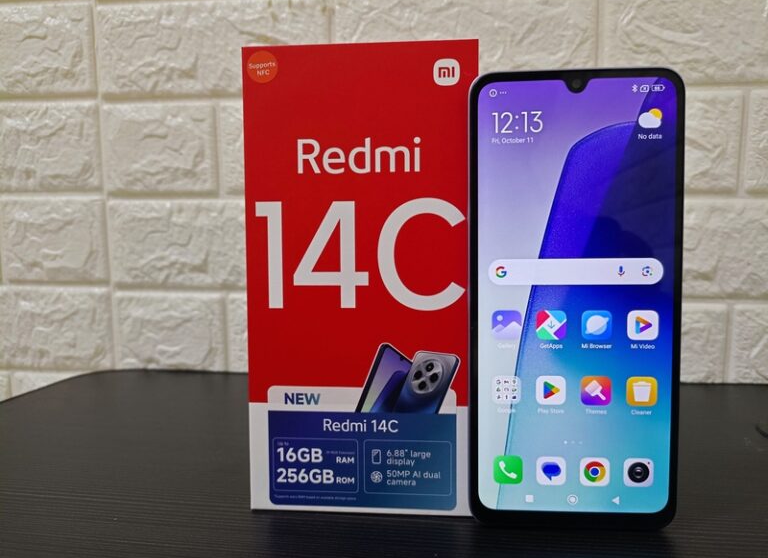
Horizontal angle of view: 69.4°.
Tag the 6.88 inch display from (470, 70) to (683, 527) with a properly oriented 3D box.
[{"bbox_3d":[0.071,0.009,0.207,0.078,0.172,0.009,0,3,4],"label":"6.88 inch display"}]

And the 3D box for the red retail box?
[{"bbox_3d":[-0.008,0.000,0.242,0.091,0.184,0.048,0,4,5],"label":"red retail box"}]

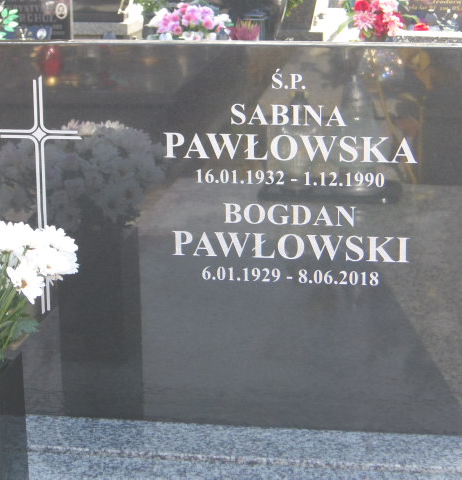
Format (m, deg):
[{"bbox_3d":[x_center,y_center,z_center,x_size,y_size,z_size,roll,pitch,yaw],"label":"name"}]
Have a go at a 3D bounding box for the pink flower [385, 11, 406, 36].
[{"bbox_3d":[0.681,-0.902,6.700,0.092,0.105,0.065,1,11,3],"label":"pink flower"}]

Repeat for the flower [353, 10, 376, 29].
[{"bbox_3d":[0.552,-0.907,6.650,0.091,0.080,0.055,1,11,3],"label":"flower"}]

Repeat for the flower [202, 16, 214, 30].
[{"bbox_3d":[-0.104,-0.956,7.100,0.053,0.060,0.040,1,11,3],"label":"flower"}]

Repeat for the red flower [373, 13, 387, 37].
[{"bbox_3d":[0.625,-0.900,6.720,0.070,0.097,0.060,1,11,3],"label":"red flower"}]

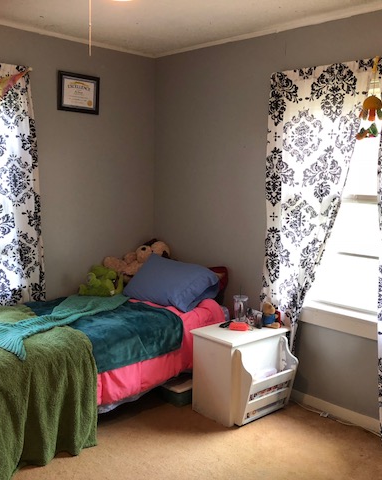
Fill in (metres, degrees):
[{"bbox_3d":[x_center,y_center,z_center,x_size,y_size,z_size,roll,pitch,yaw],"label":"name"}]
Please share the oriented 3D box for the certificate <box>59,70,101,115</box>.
[{"bbox_3d":[-0.792,-1.050,3.710,0.345,0.267,0.020,-6,11,-45],"label":"certificate"}]

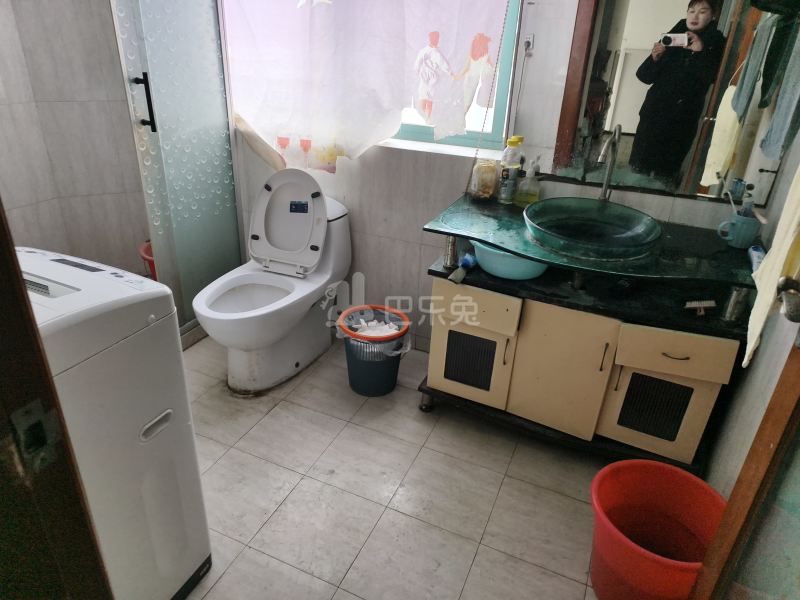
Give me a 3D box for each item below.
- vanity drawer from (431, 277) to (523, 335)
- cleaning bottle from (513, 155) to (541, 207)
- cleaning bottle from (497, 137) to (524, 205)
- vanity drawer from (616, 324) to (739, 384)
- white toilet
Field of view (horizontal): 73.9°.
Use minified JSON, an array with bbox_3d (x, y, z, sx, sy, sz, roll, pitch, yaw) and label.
[{"bbox_3d":[0.314,-0.023,1.940,0.313,0.157,0.310,13,28,20],"label":"vanity drawer"},{"bbox_3d":[0.473,-0.435,1.961,0.081,0.179,0.057,13,28,20],"label":"cleaning bottle"},{"bbox_3d":[0.415,-0.480,1.971,0.071,0.246,0.069,21,32,33],"label":"cleaning bottle"},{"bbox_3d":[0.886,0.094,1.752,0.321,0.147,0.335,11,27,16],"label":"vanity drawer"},{"bbox_3d":[-0.524,-0.090,2.182,0.390,0.810,0.730,13,28,20],"label":"white toilet"}]

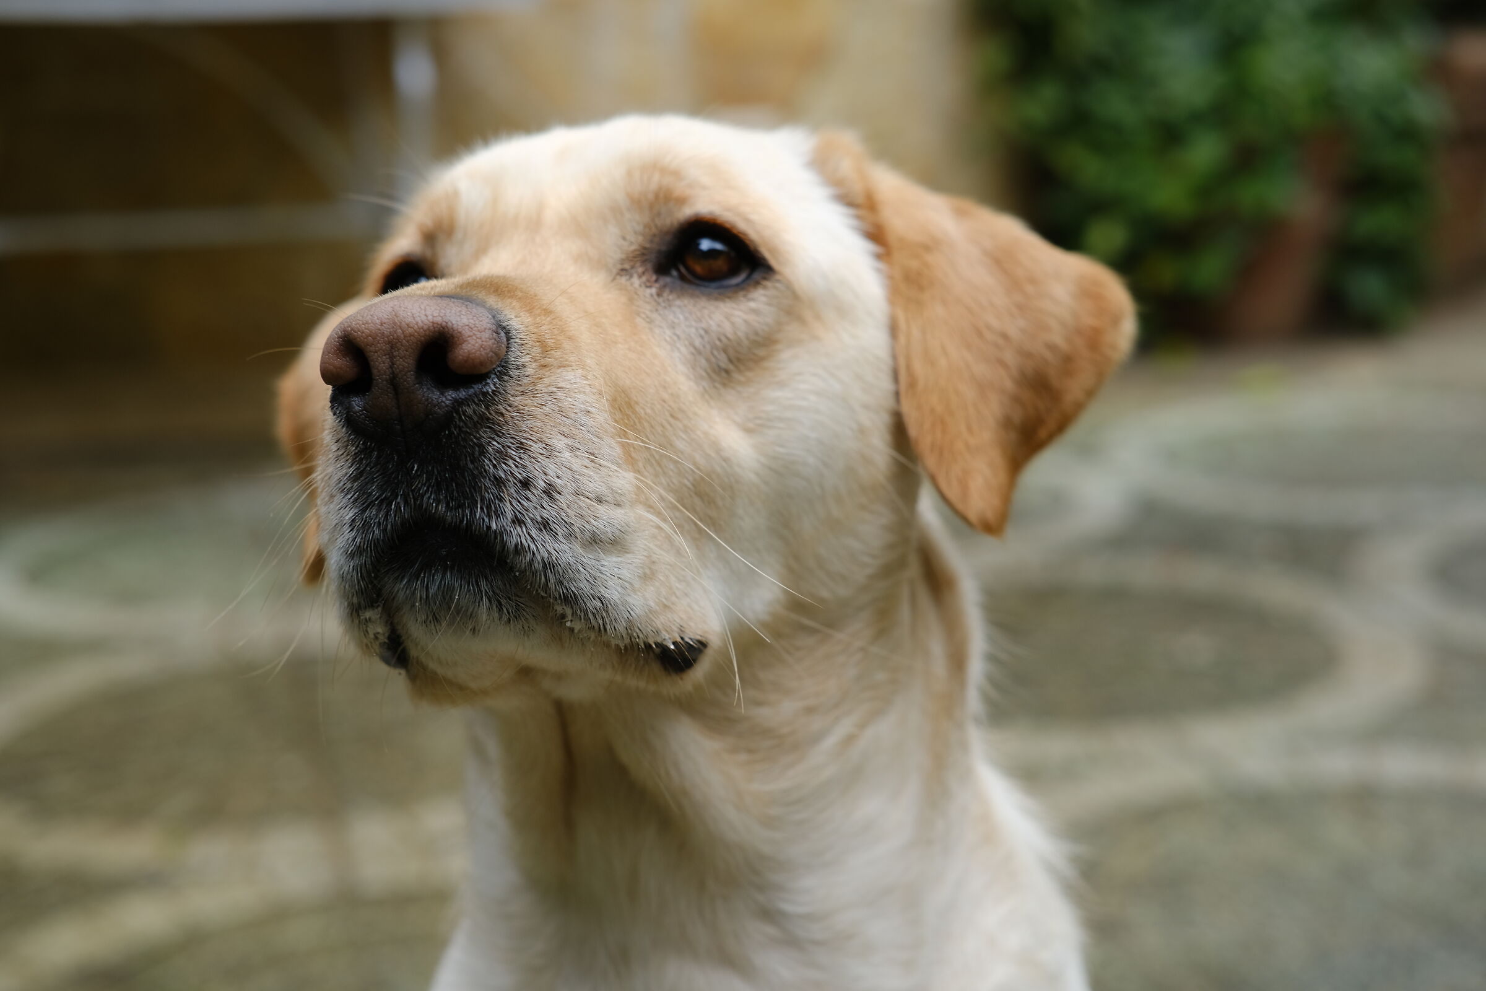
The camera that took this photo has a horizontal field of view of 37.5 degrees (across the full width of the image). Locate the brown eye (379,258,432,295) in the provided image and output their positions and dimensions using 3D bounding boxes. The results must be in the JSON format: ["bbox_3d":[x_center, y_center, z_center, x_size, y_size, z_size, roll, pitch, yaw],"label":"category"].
[{"bbox_3d":[-0.088,-0.055,0.578,0.022,0.016,0.013,-5,-6,25],"label":"brown eye"}]

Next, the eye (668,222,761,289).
[{"bbox_3d":[-0.007,-0.061,0.555,0.023,0.016,0.013,-4,-4,5],"label":"eye"}]

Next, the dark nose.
[{"bbox_3d":[-0.070,-0.027,0.472,0.040,0.030,0.025,-5,-5,17],"label":"dark nose"}]

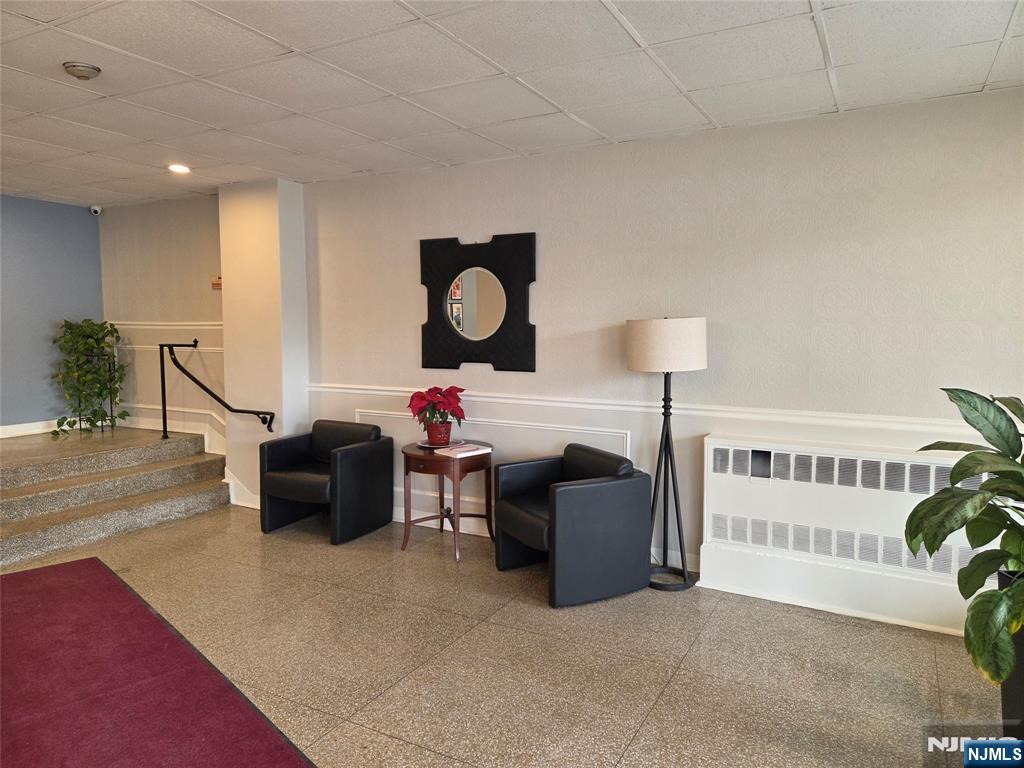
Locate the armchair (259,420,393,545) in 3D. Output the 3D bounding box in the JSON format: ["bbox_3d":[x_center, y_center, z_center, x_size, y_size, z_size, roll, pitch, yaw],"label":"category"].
[{"bbox_3d":[-1.326,0.674,4.938,0.680,0.735,0.635,3,6,25],"label":"armchair"}]

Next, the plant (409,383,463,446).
[{"bbox_3d":[-0.510,0.219,4.593,0.390,0.385,0.370,0,5,0],"label":"plant"}]

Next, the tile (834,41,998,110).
[{"bbox_3d":[1.759,-1.351,2.992,0.605,0.020,0.605,3,6,29],"label":"tile"}]

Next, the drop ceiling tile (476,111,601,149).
[{"bbox_3d":[0.148,-1.434,3.855,0.605,0.020,0.605,3,6,29],"label":"drop ceiling tile"}]

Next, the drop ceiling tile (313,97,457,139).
[{"bbox_3d":[-0.677,-1.414,3.632,0.600,0.020,0.600,3,6,28],"label":"drop ceiling tile"}]

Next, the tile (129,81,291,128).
[{"bbox_3d":[-1.508,-1.393,3.392,0.602,0.025,0.610,3,6,28],"label":"tile"}]

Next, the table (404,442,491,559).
[{"bbox_3d":[-0.420,0.757,4.552,0.610,0.672,0.610,0,5,0],"label":"table"}]

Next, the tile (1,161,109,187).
[{"bbox_3d":[-3.356,-1.549,5.080,0.600,0.020,0.600,3,6,28],"label":"tile"}]

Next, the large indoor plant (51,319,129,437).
[{"bbox_3d":[-3.838,-0.070,6.217,0.500,1.040,0.500,3,6,29],"label":"large indoor plant"}]

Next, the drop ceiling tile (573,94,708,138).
[{"bbox_3d":[0.691,-1.413,3.596,0.600,0.020,0.624,3,6,28],"label":"drop ceiling tile"}]

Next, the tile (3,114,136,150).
[{"bbox_3d":[-2.576,-1.444,3.954,0.605,0.020,0.605,3,6,29],"label":"tile"}]

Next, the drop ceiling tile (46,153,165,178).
[{"bbox_3d":[-2.820,-1.522,4.790,0.600,0.020,0.600,3,6,28],"label":"drop ceiling tile"}]

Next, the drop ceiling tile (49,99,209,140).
[{"bbox_3d":[-2.039,-1.417,3.679,0.600,0.020,0.600,3,6,28],"label":"drop ceiling tile"}]

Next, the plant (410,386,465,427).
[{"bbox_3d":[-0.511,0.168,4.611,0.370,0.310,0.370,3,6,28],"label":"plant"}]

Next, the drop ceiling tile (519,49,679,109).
[{"bbox_3d":[0.391,-1.355,3.031,0.605,0.020,0.605,3,6,29],"label":"drop ceiling tile"}]

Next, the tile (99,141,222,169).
[{"bbox_3d":[-2.297,-1.495,4.504,0.602,0.025,0.610,3,6,28],"label":"tile"}]

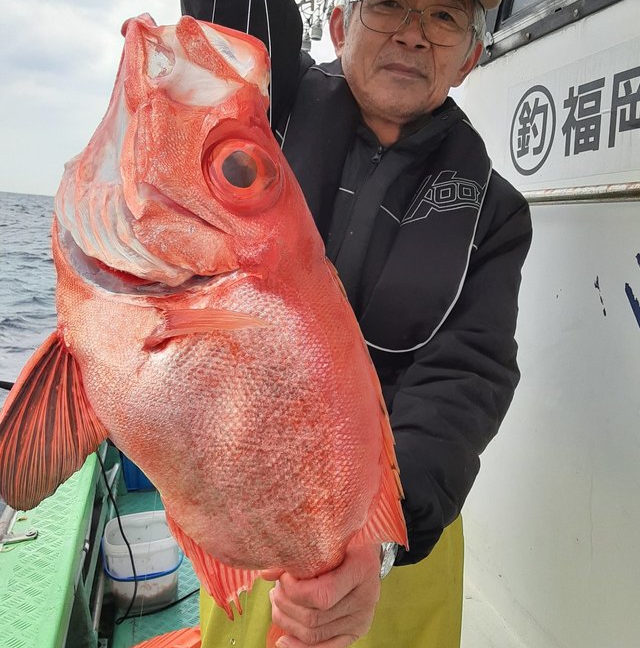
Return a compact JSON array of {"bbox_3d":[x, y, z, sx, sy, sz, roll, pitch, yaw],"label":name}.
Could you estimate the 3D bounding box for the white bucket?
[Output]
[{"bbox_3d":[-0.586,0.778,2.165,0.228,0.240,0.218,0,10,-28],"label":"white bucket"}]

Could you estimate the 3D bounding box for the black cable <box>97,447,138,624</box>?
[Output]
[{"bbox_3d":[-0.610,0.640,2.010,0.135,0.570,0.130,-3,10,-14],"label":"black cable"}]

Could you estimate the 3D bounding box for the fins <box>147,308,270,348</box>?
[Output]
[{"bbox_3d":[-0.087,0.003,0.505,0.095,0.028,0.025,6,12,5],"label":"fins"}]

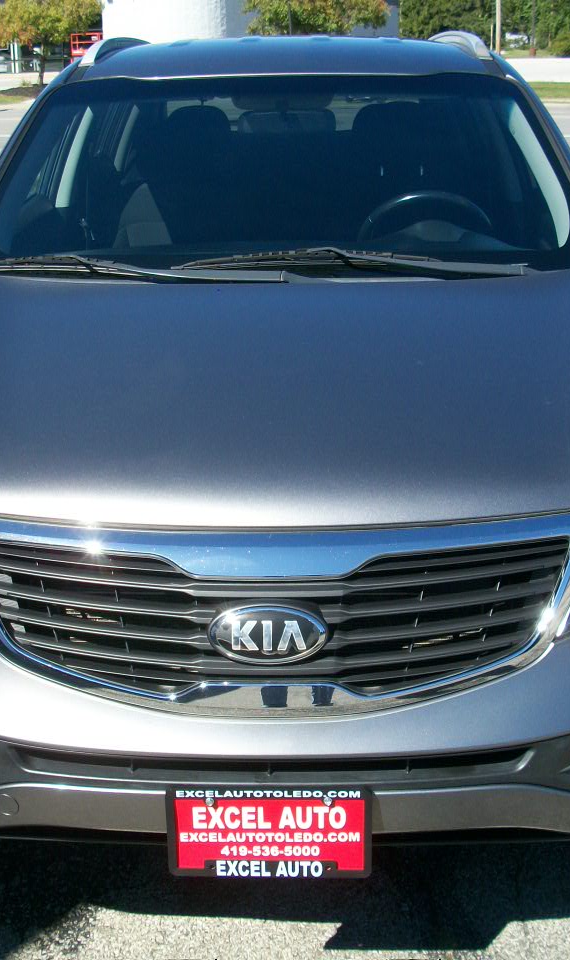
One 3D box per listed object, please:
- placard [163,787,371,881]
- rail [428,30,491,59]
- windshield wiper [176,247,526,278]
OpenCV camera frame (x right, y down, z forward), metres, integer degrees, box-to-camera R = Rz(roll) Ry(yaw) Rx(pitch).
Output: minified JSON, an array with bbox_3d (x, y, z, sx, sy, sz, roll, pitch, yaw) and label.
[{"bbox_3d":[-0.020,0.540,1.994,0.312,0.160,0.020,0,19,1],"label":"placard"},{"bbox_3d":[0.550,-1.457,4.299,0.080,0.100,1.700,0,19,1],"label":"rail"},{"bbox_3d":[0.156,-0.498,2.976,0.800,0.060,0.120,0,19,1],"label":"windshield wiper"}]

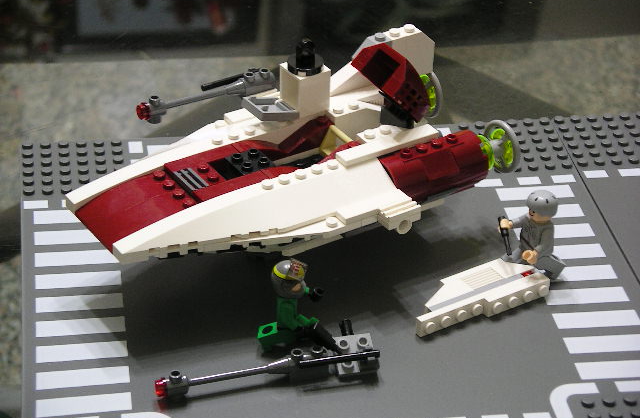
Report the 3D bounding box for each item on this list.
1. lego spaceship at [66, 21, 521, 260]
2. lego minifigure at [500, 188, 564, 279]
[{"bbox_3d":[-0.012,-0.028,0.769,0.196,0.069,0.114,-18,39,-29],"label":"lego spaceship"},{"bbox_3d":[0.089,0.011,0.761,0.024,0.033,0.019,-24,42,-34],"label":"lego minifigure"}]

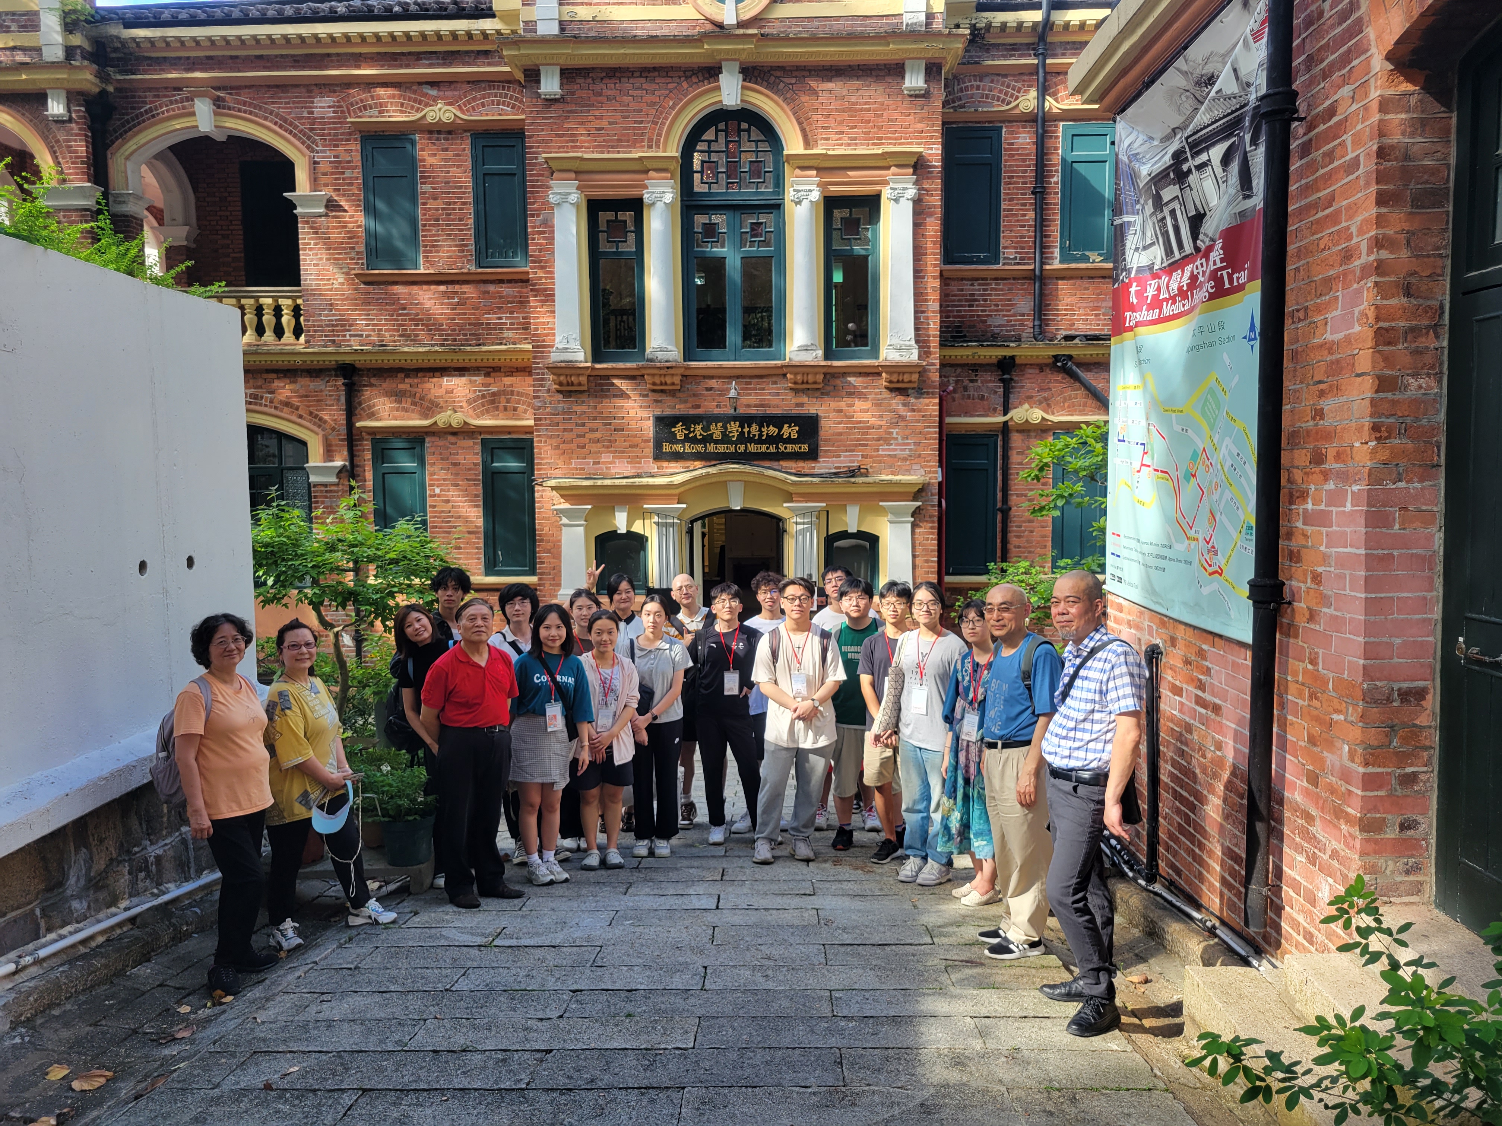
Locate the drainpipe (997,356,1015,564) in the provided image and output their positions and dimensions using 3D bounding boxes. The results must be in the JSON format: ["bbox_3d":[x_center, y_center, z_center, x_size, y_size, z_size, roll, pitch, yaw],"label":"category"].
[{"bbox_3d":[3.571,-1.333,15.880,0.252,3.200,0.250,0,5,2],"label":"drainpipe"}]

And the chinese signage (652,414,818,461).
[{"bbox_3d":[-0.206,-1.672,15.103,2.220,0.623,0.070,0,5,2],"label":"chinese signage"}]

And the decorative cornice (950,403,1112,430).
[{"bbox_3d":[3.976,-2.090,16.073,2.573,0.382,0.180,0,4,2],"label":"decorative cornice"}]

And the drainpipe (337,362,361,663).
[{"bbox_3d":[-5.811,-0.556,16.453,0.220,4.707,0.220,0,4,2],"label":"drainpipe"}]

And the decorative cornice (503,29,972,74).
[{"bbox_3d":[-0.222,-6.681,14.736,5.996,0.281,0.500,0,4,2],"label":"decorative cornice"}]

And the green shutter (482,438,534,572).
[{"bbox_3d":[-3.486,-0.809,16.350,0.787,2.002,0.070,0,5,2],"label":"green shutter"}]

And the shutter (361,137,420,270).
[{"bbox_3d":[-5.074,-5.111,16.005,0.807,1.846,0.070,0,5,2],"label":"shutter"}]

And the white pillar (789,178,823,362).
[{"bbox_3d":[0.725,-3.838,14.880,0.427,2.353,0.380,0,5,2],"label":"white pillar"}]

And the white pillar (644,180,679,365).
[{"bbox_3d":[-1.164,-3.839,14.994,0.441,2.352,0.360,0,4,2],"label":"white pillar"}]

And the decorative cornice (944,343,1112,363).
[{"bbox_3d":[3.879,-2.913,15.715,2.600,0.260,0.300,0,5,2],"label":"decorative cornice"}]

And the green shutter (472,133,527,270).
[{"bbox_3d":[-3.575,-5.191,16.177,0.805,1.901,0.090,0,4,2],"label":"green shutter"}]

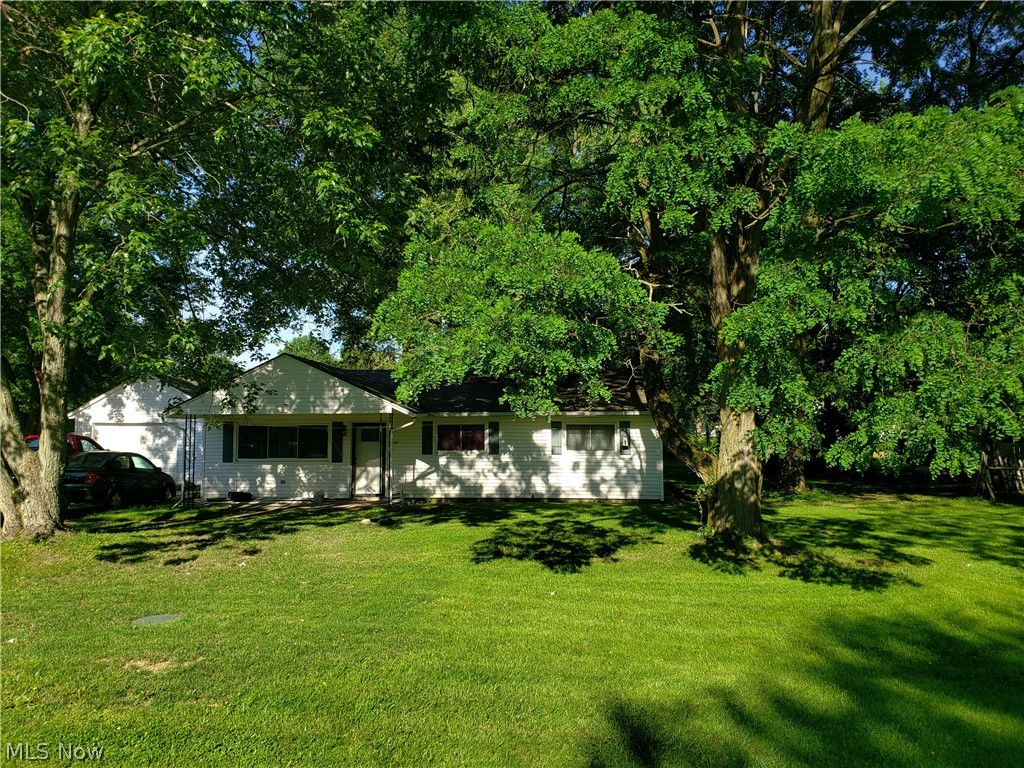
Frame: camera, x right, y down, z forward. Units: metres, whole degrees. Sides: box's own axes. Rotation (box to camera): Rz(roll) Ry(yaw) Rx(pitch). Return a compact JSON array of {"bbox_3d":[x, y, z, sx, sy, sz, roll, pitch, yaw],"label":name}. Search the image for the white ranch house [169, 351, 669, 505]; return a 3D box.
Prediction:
[{"bbox_3d":[-2.233,1.516,24.257,13.700,4.010,8.850,0,-4,4],"label":"white ranch house"}]

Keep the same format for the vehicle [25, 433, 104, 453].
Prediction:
[{"bbox_3d":[-13.900,2.497,23.079,2.000,1.880,5.400,0,-4,3],"label":"vehicle"}]

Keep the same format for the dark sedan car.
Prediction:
[{"bbox_3d":[-10.600,2.516,20.270,1.770,1.450,4.600,0,-4,3],"label":"dark sedan car"}]

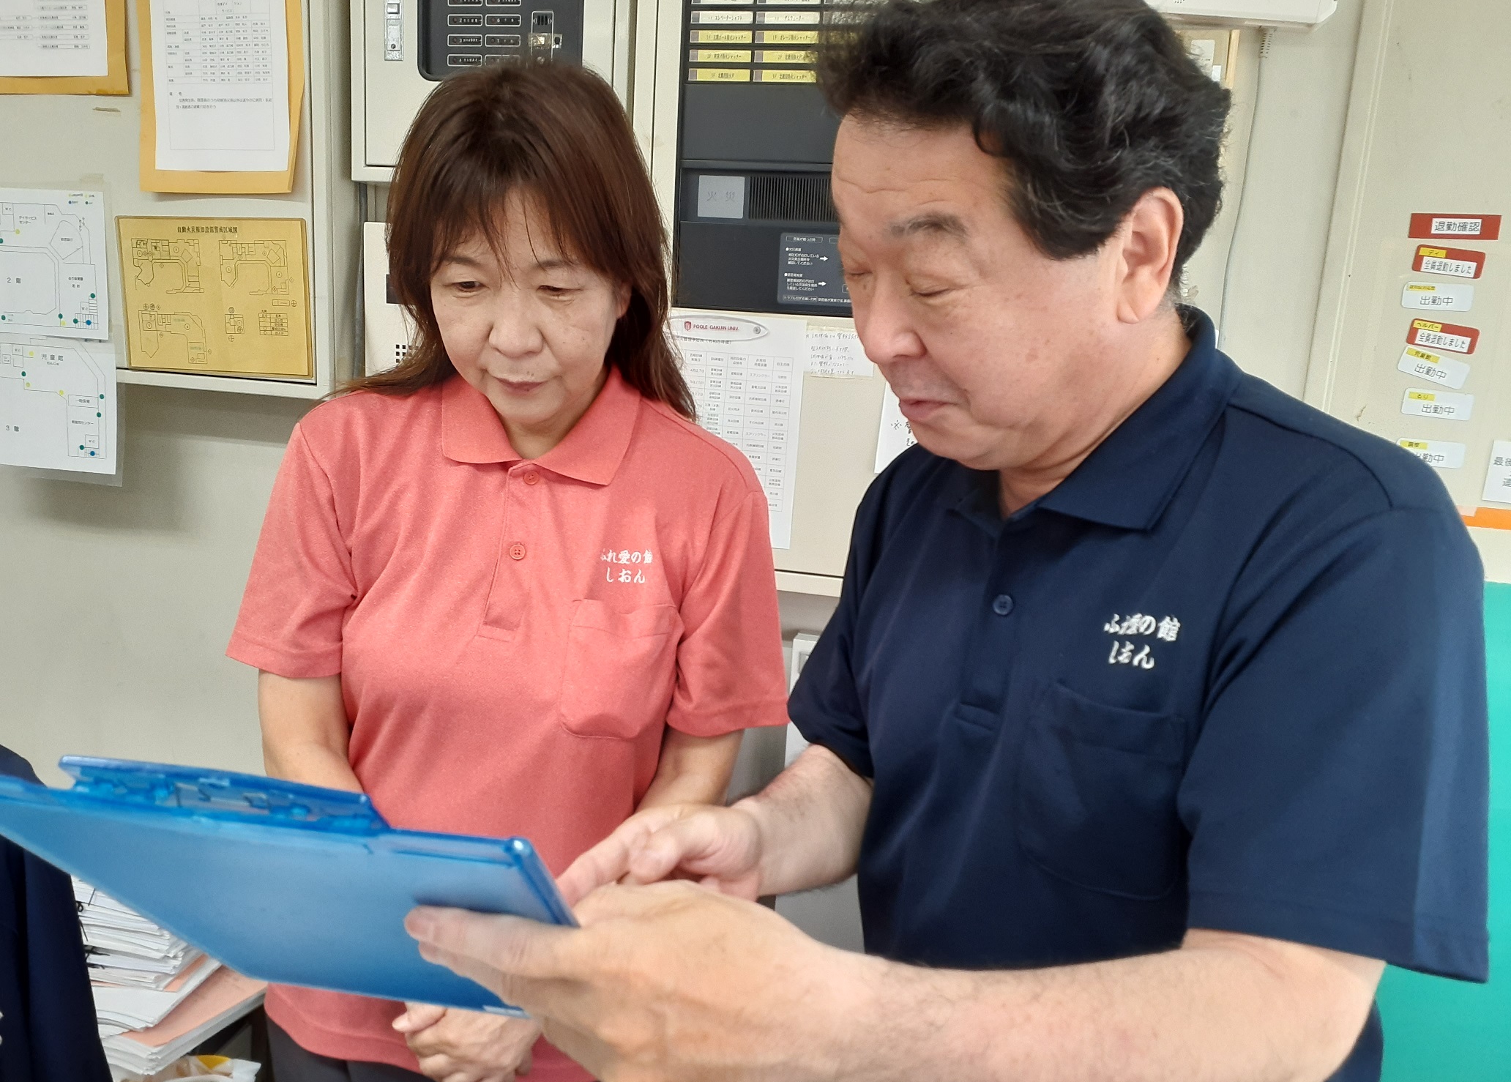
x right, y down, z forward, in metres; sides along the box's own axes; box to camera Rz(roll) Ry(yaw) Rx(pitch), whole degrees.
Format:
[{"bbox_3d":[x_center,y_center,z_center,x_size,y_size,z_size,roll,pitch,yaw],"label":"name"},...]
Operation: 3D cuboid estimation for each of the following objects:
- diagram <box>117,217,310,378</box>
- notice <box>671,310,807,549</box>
[{"bbox_3d":[-0.760,-0.343,1.656,0.303,0.216,0.005,6,12,14],"label":"diagram"},{"bbox_3d":[-0.047,-0.144,1.541,0.210,0.297,0.004,6,12,14],"label":"notice"}]

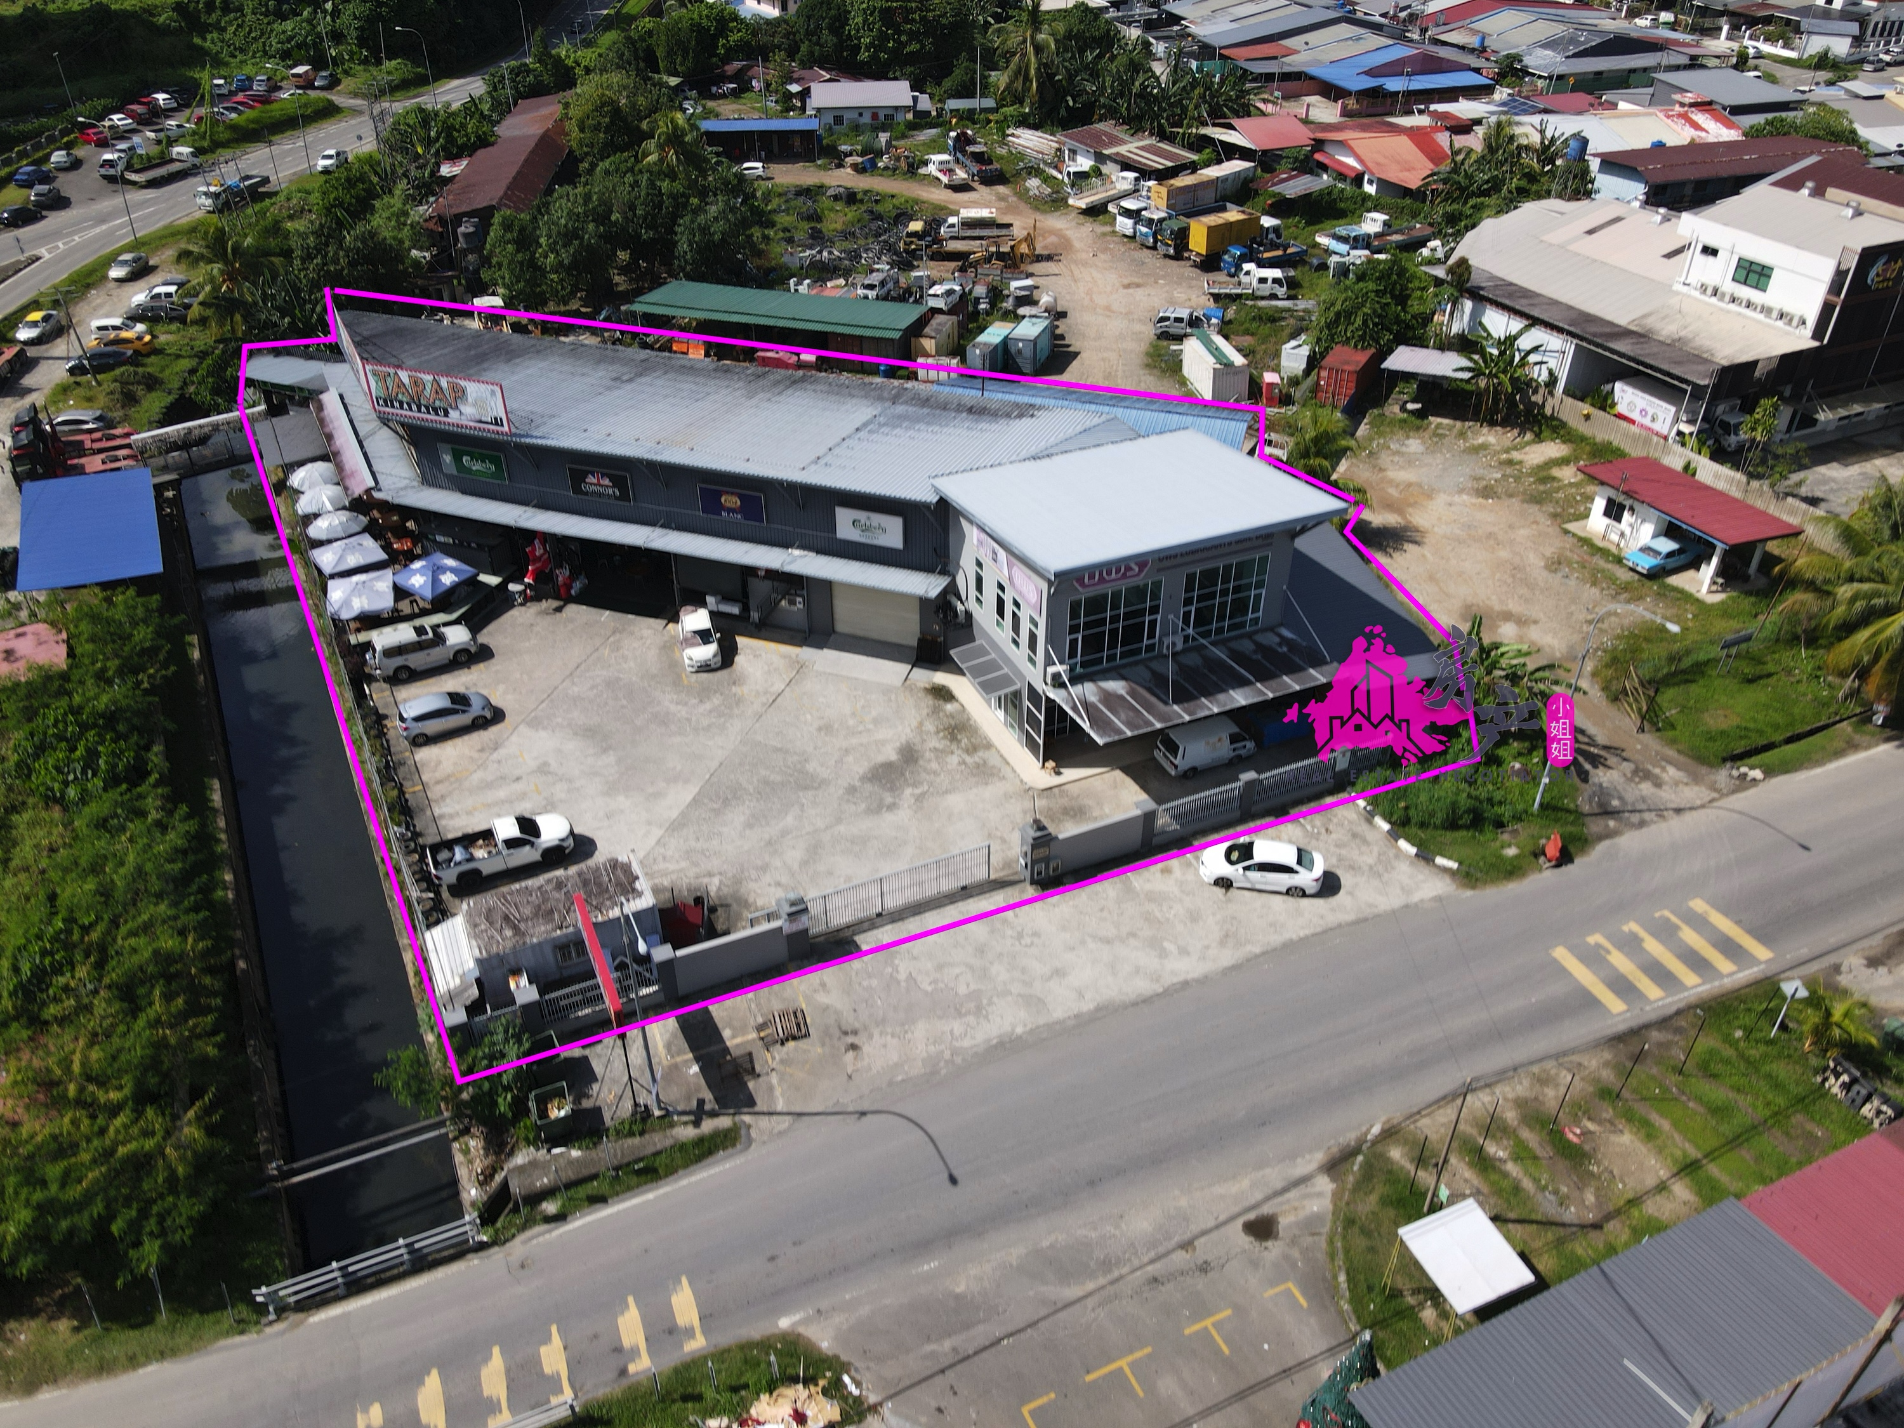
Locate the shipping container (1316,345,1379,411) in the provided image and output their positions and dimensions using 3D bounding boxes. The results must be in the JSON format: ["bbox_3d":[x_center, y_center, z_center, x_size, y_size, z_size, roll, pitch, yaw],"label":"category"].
[{"bbox_3d":[26.988,-23.194,90.559,2.440,2.600,6.060,16,37,22],"label":"shipping container"}]

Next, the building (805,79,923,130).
[{"bbox_3d":[-11.644,-79.373,172.233,14.000,5.000,9.000,-5,34,-7],"label":"building"}]

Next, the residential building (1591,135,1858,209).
[{"bbox_3d":[81.687,-56.935,139.901,29.200,5.200,9.000,-11,35,-17],"label":"residential building"}]

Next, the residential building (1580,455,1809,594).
[{"bbox_3d":[39.165,-10.234,71.253,4.960,3.100,10.460,-12,35,-17],"label":"residential building"}]

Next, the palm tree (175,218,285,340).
[{"bbox_3d":[-50.356,-29.525,92.643,7.700,8.600,7.700,-1,35,0],"label":"palm tree"}]

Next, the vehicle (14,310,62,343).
[{"bbox_3d":[-70.861,-30.155,102.217,1.690,1.420,4.300,-4,34,-6],"label":"vehicle"}]

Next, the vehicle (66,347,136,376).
[{"bbox_3d":[-62.216,-25.834,96.358,4.450,1.430,1.730,-17,37,-24],"label":"vehicle"}]

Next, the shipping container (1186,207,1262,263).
[{"bbox_3d":[24.800,-43.700,120.000,6.060,2.600,2.440,-18,37,-25],"label":"shipping container"}]

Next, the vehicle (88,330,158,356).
[{"bbox_3d":[-61.373,-27.332,97.614,4.100,1.380,1.680,-2,34,-2],"label":"vehicle"}]

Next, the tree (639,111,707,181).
[{"bbox_3d":[-28.791,-57.372,136.860,7.000,9.600,7.000,0,33,0],"label":"tree"}]

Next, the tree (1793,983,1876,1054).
[{"bbox_3d":[27.897,9.820,41.890,2.300,2.100,2.300,27,42,35],"label":"tree"}]

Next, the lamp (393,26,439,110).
[{"bbox_3d":[-71.262,-85.371,176.710,3.300,11.400,0.400,7,34,11],"label":"lamp"}]

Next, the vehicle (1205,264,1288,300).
[{"bbox_3d":[24.488,-35.730,109.762,6.350,2.150,1.900,0,34,1],"label":"vehicle"}]

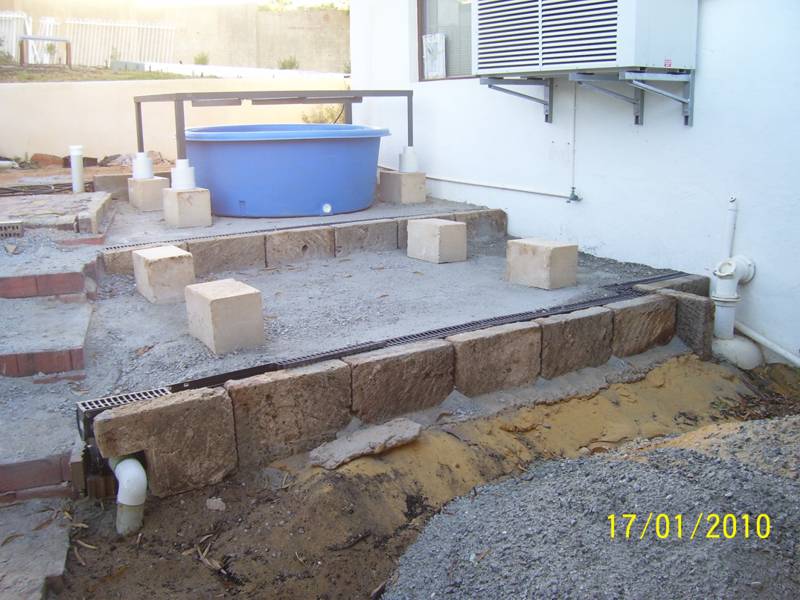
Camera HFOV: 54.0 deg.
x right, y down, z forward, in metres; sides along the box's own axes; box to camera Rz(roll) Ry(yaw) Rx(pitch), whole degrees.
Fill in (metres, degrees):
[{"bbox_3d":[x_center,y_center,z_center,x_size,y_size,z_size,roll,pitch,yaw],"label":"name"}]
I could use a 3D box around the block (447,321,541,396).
[{"bbox_3d":[0.440,0.280,3.660,0.505,0.295,0.105,-10,16,-31],"label":"block"}]

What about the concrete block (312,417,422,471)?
[{"bbox_3d":[-0.138,0.593,3.217,0.430,0.050,0.150,-19,34,-27],"label":"concrete block"}]

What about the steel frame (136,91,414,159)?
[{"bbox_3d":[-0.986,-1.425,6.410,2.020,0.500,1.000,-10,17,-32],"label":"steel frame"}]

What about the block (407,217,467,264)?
[{"bbox_3d":[0.256,-0.407,5.385,0.232,0.246,0.358,-10,17,-33],"label":"block"}]

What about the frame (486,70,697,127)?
[{"bbox_3d":[1.116,-1.238,4.874,0.610,0.315,1.240,-10,17,-31],"label":"frame"}]

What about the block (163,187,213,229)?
[{"bbox_3d":[-1.511,-0.662,5.586,0.240,0.241,0.320,-10,16,-31],"label":"block"}]

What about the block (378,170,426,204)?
[{"bbox_3d":[0.029,-0.955,6.648,0.234,0.245,0.345,-9,16,-29],"label":"block"}]

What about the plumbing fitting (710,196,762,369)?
[{"bbox_3d":[1.907,-0.107,4.389,0.240,0.940,0.260,-10,16,-31],"label":"plumbing fitting"}]

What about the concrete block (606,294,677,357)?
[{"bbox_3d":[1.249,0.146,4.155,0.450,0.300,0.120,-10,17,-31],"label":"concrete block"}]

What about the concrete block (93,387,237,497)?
[{"bbox_3d":[-0.846,0.527,2.871,0.485,0.340,0.105,-10,16,-31],"label":"concrete block"}]

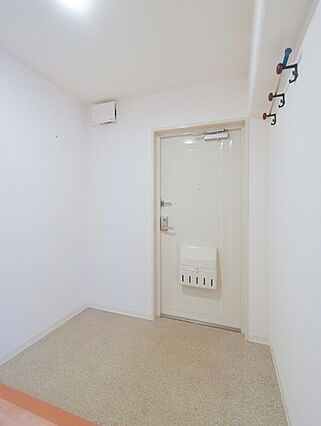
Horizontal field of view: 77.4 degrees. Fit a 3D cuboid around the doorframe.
[{"bbox_3d":[0.378,0.156,2.008,0.926,2.018,0.150,1,2,20],"label":"doorframe"}]

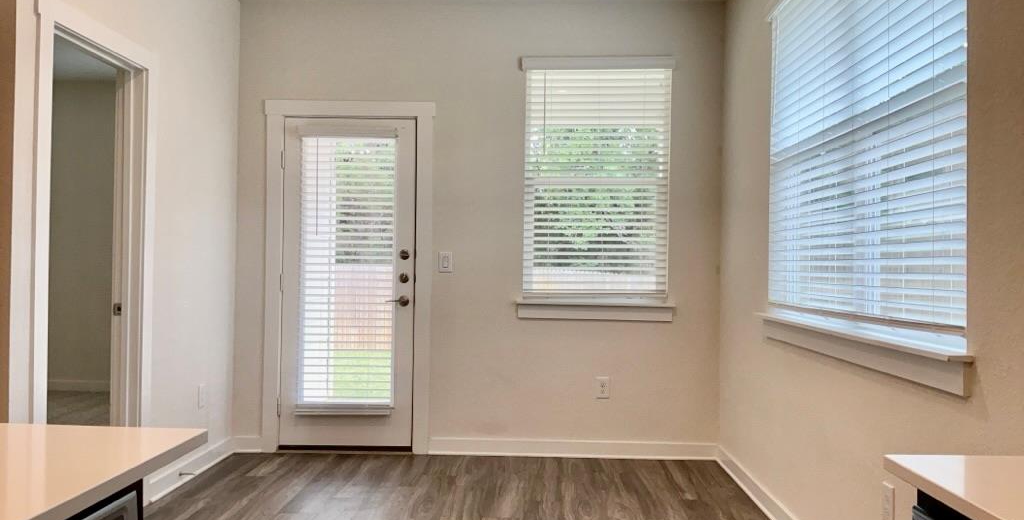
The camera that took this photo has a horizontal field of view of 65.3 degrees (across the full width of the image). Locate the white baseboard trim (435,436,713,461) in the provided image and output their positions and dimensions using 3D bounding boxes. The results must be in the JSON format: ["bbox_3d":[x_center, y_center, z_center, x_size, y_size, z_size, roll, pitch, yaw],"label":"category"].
[{"bbox_3d":[0.371,1.138,4.803,1.753,0.100,0.016,1,0,2],"label":"white baseboard trim"}]

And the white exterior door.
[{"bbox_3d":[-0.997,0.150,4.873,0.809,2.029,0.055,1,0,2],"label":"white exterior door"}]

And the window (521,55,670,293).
[{"bbox_3d":[0.507,-0.495,4.827,0.912,1.442,0.070,1,0,2],"label":"window"}]

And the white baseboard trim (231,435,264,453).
[{"bbox_3d":[-1.607,1.115,4.863,0.176,0.100,0.016,1,0,2],"label":"white baseboard trim"}]

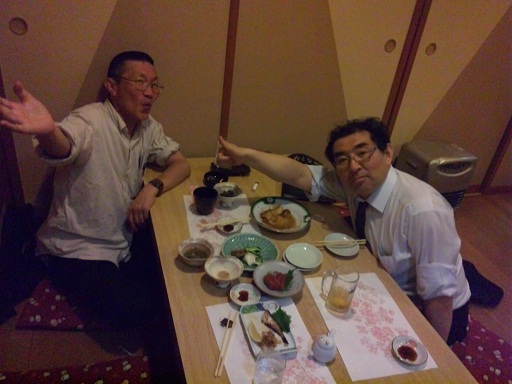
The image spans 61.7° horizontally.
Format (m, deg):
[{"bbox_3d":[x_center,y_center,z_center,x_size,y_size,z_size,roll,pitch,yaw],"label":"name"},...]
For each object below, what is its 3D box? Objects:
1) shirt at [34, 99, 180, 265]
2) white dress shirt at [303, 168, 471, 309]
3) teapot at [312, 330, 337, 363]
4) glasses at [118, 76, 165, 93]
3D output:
[{"bbox_3d":[-0.553,-0.054,1.653,0.380,0.610,0.560,21,33,22],"label":"shirt"},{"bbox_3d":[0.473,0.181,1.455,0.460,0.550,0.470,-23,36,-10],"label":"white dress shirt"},{"bbox_3d":[0.186,0.412,1.142,0.064,0.064,0.084,19,32,20],"label":"teapot"},{"bbox_3d":[-0.432,-0.398,1.564,0.140,0.045,0.140,26,16,28],"label":"glasses"}]

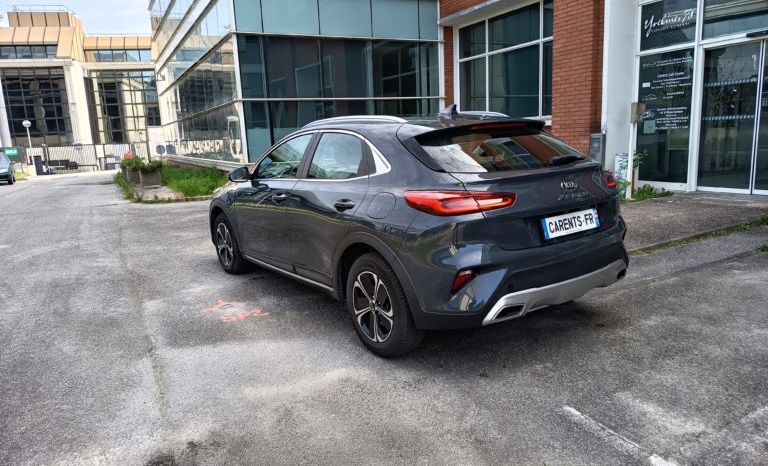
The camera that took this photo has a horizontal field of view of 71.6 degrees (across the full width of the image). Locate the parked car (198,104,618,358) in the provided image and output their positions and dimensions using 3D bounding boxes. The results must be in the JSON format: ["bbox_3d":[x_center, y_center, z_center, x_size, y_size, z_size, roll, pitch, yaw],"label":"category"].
[{"bbox_3d":[-0.161,-0.277,4.719,1.830,1.485,4.395,-10,13,-34],"label":"parked car"}]

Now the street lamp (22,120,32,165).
[{"bbox_3d":[-17.995,-4.367,27.200,0.460,2.900,0.460,-3,11,0],"label":"street lamp"}]

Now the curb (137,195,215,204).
[{"bbox_3d":[-4.790,-0.812,12.501,1.850,0.110,0.170,-4,11,-5],"label":"curb"}]

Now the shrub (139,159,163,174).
[{"bbox_3d":[-7.053,-2.009,16.084,0.660,0.410,0.600,-4,11,-5],"label":"shrub"}]

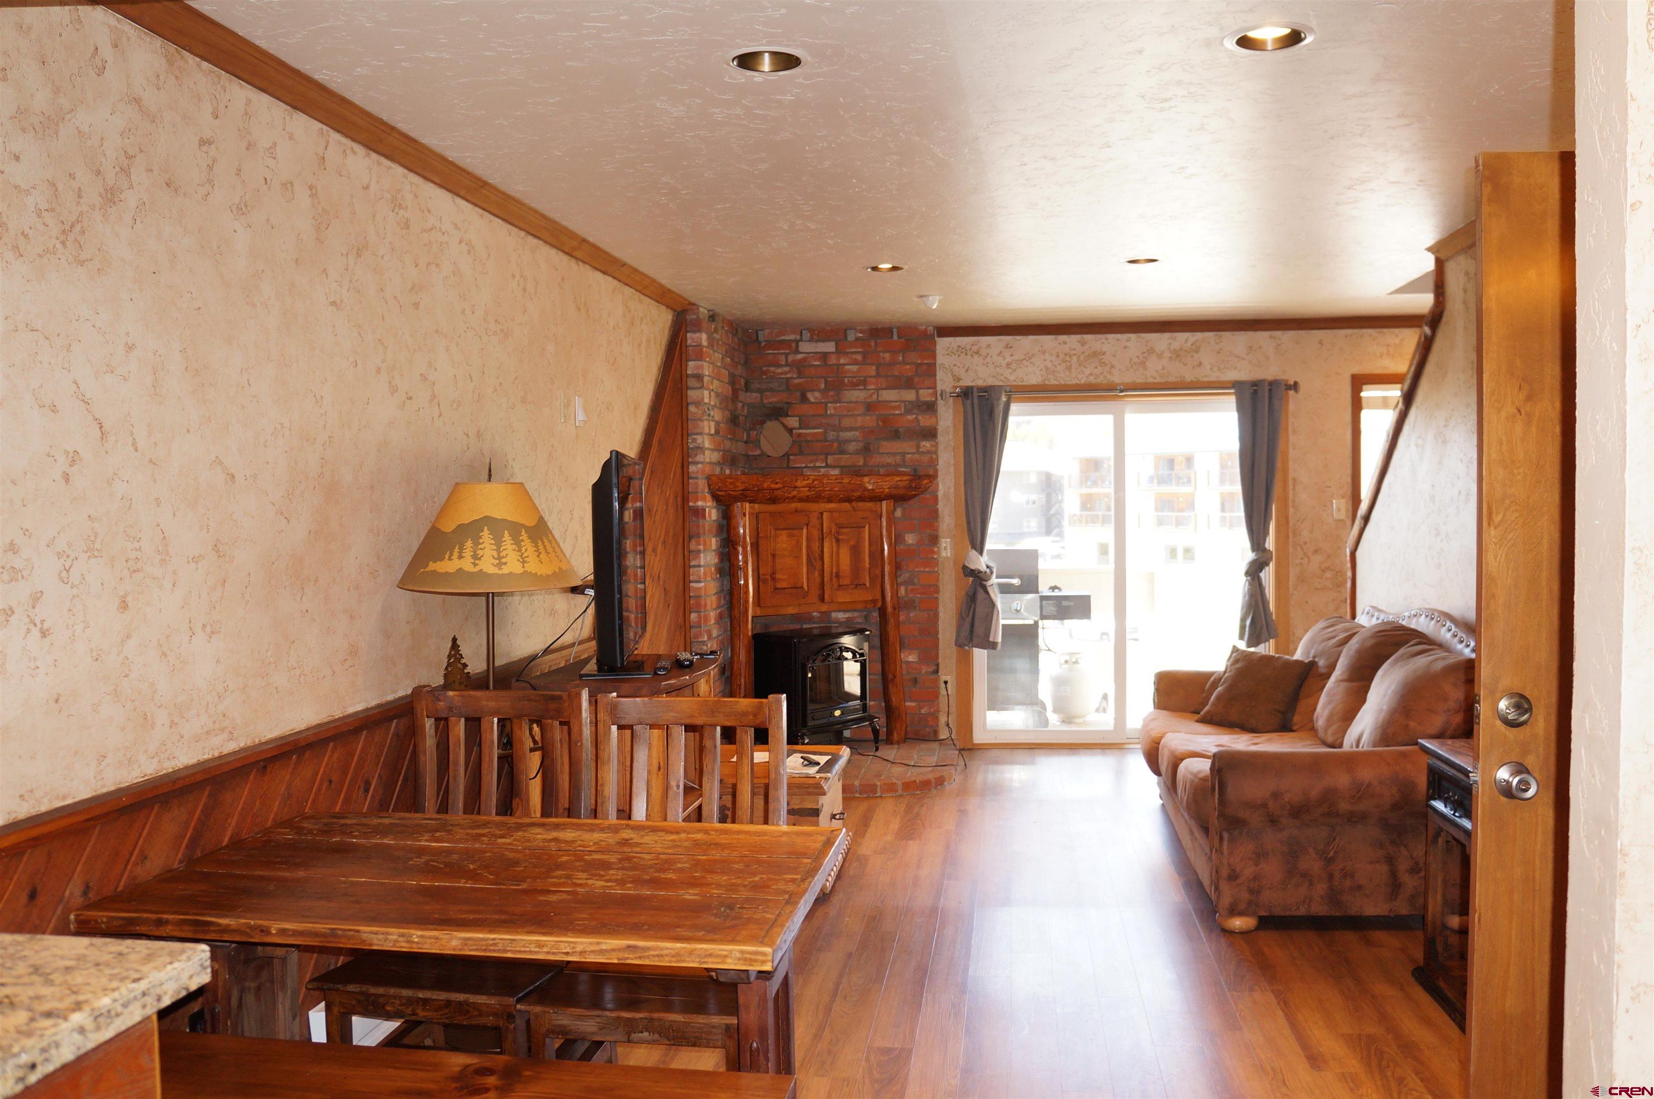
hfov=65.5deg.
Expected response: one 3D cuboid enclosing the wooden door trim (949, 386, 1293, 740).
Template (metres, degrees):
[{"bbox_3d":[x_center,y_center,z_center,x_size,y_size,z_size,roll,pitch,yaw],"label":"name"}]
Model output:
[{"bbox_3d":[1.657,0.108,7.233,1.874,2.036,0.100,-1,2,3],"label":"wooden door trim"}]

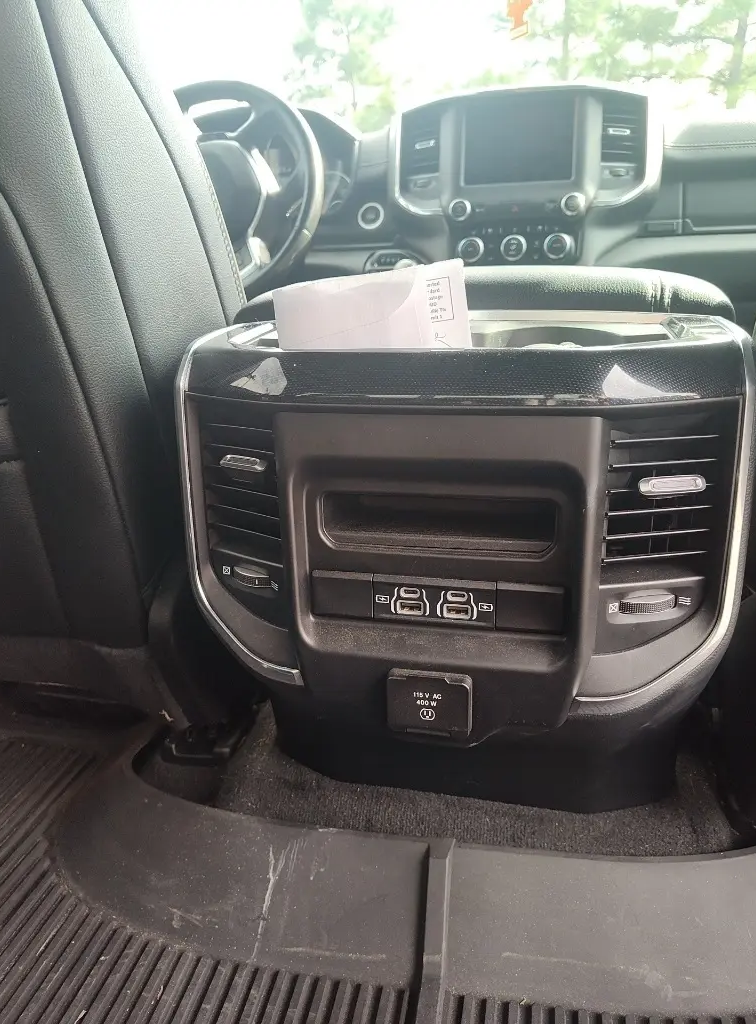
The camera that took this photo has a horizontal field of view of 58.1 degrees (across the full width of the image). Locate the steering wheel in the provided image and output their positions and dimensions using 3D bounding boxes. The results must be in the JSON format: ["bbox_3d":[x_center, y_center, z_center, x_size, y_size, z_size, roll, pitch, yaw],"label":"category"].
[{"bbox_3d":[-0.266,-0.478,1.062,0.386,0.386,0.090,3,-6,13],"label":"steering wheel"}]

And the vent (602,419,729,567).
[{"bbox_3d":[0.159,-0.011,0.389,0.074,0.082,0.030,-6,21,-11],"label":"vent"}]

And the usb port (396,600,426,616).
[{"bbox_3d":[0.021,0.059,0.429,0.016,0.009,0.010,3,21,13],"label":"usb port"}]

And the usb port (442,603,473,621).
[{"bbox_3d":[0.050,0.061,0.422,0.016,0.009,0.010,3,21,13],"label":"usb port"}]

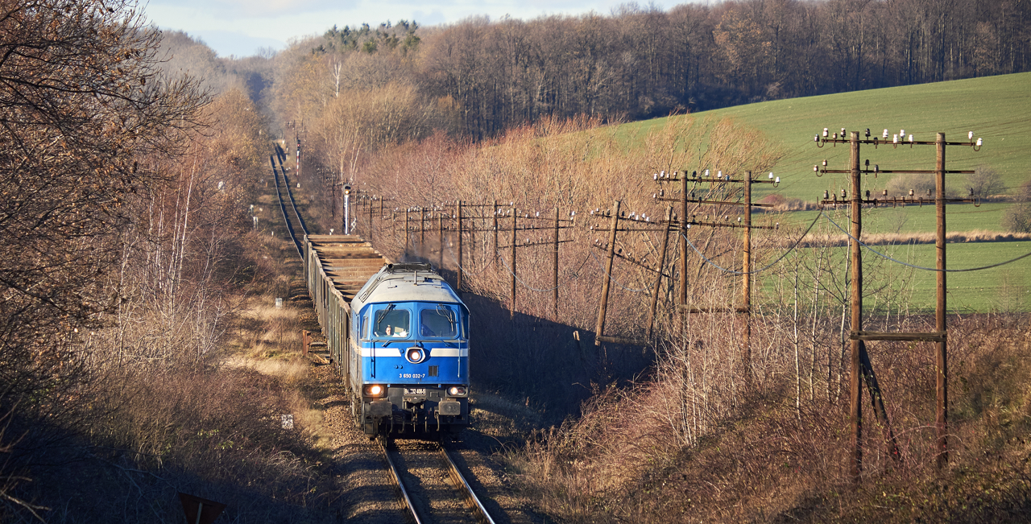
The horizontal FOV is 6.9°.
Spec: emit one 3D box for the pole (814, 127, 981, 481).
[{"bbox_3d":[6.474,0.737,145.500,2.830,6.050,0.400,0,1,-2],"label":"pole"}]

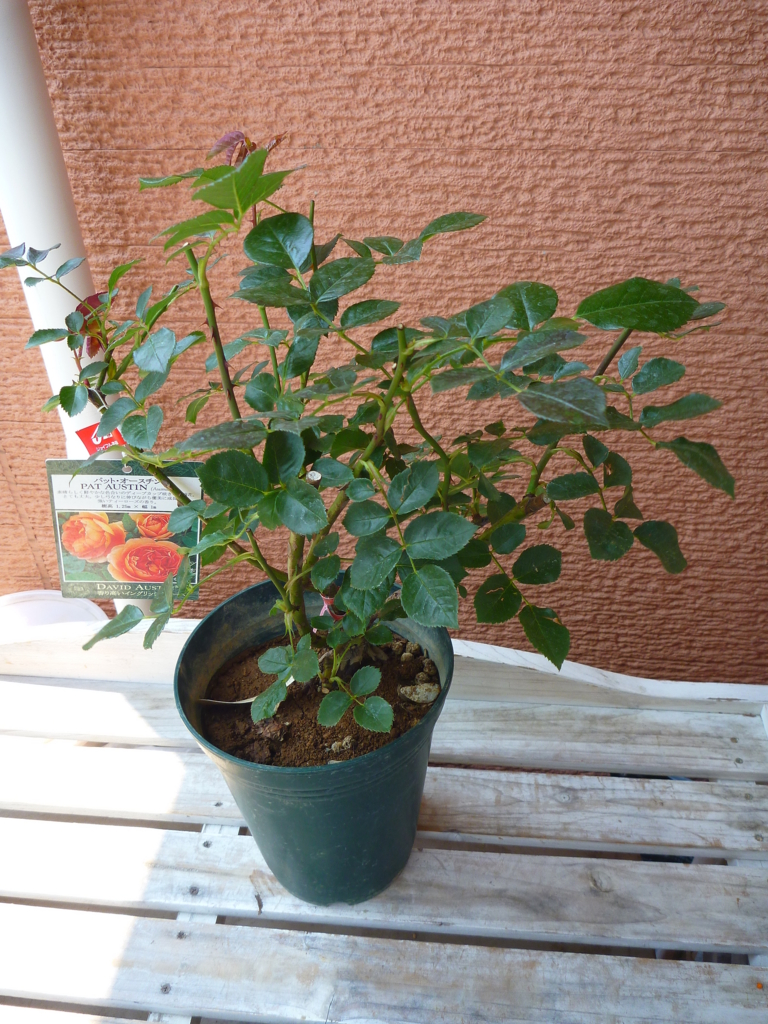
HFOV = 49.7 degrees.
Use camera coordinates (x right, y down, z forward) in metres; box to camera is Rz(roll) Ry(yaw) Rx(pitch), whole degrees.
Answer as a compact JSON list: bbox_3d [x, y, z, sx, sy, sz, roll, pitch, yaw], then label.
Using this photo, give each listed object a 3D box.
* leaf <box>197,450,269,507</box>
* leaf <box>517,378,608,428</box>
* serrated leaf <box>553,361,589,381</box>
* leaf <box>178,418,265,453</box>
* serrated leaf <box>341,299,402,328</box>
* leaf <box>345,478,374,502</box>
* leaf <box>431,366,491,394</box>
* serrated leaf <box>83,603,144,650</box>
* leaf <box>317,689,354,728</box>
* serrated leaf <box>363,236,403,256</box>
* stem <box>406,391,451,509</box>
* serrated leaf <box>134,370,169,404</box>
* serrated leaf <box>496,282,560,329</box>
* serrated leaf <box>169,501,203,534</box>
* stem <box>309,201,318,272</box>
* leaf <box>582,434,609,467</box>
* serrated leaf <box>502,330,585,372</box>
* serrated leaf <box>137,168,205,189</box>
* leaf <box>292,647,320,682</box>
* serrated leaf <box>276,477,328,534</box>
[{"bbox_3d":[-0.088,-0.019,0.479,0.043,0.008,0.031,20,79,-5],"label":"leaf"},{"bbox_3d":[0.087,-0.053,0.402,0.049,0.008,0.031,28,66,26],"label":"leaf"},{"bbox_3d":[0.105,-0.078,0.462,0.021,0.005,0.013,-20,49,-5],"label":"serrated leaf"},{"bbox_3d":[-0.097,-0.046,0.495,0.055,0.008,0.033,-13,41,-21],"label":"leaf"},{"bbox_3d":[-0.007,-0.106,0.443,0.037,0.010,0.020,-28,53,-22],"label":"serrated leaf"},{"bbox_3d":[-0.014,-0.013,0.485,0.017,0.014,0.006,-2,-9,-1],"label":"leaf"},{"bbox_3d":[0.039,-0.067,0.422,0.034,0.005,0.018,-13,40,5],"label":"leaf"},{"bbox_3d":[-0.180,0.076,0.551,0.046,0.009,0.022,-28,42,0],"label":"serrated leaf"},{"bbox_3d":[-0.035,0.138,0.581,0.029,0.006,0.022,-36,63,-21],"label":"leaf"},{"bbox_3d":[0.001,-0.141,0.438,0.019,0.005,0.027,-15,43,-13],"label":"serrated leaf"},{"bbox_3d":[0.027,-0.036,0.502,0.014,0.090,0.010,-14,38,7],"label":"stem"},{"bbox_3d":[-0.132,-0.074,0.474,0.018,0.005,0.032,9,57,29],"label":"serrated leaf"},{"bbox_3d":[0.078,-0.112,0.452,0.035,0.008,0.044,-7,50,2],"label":"serrated leaf"},{"bbox_3d":[-0.126,0.005,0.521,0.023,0.005,0.020,-37,77,-17],"label":"serrated leaf"},{"bbox_3d":[-0.036,-0.141,0.425,0.003,0.037,0.003,3,36,5],"label":"stem"},{"bbox_3d":[0.130,-0.038,0.511,0.021,0.009,0.030,26,40,-23],"label":"leaf"},{"bbox_3d":[0.088,-0.088,0.455,0.051,0.008,0.031,-23,33,-4],"label":"serrated leaf"},{"bbox_3d":[-0.106,-0.165,0.410,0.032,0.009,0.016,-9,35,-7],"label":"serrated leaf"},{"bbox_3d":[-0.052,0.103,0.562,0.024,0.008,0.023,11,69,-25],"label":"leaf"},{"bbox_3d":[-0.050,-0.004,0.504,0.037,0.006,0.028,40,69,13],"label":"serrated leaf"}]

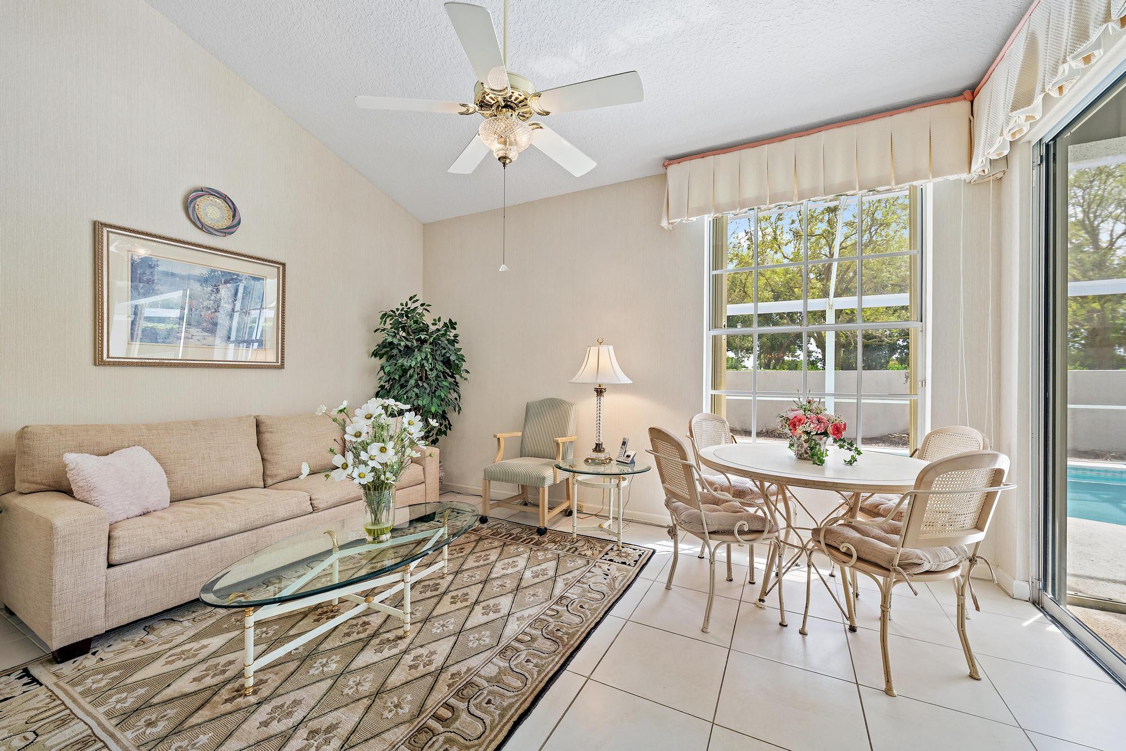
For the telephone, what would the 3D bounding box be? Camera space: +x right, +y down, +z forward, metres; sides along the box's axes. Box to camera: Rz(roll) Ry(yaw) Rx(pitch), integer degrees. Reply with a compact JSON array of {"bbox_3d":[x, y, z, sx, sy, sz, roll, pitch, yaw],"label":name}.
[{"bbox_3d":[0.456,0.532,3.130,0.125,0.166,0.110,0,0,43],"label":"telephone"}]

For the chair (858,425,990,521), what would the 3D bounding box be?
[{"bbox_3d":[1.831,0.728,2.345,0.550,0.910,0.560,0,0,2],"label":"chair"}]

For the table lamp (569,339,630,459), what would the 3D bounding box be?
[{"bbox_3d":[0.274,0.172,3.180,0.445,0.885,0.445,0,0,0],"label":"table lamp"}]

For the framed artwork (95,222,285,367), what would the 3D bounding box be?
[{"bbox_3d":[-2.346,-0.449,2.870,0.040,0.793,1.019,0,0,28],"label":"framed artwork"}]

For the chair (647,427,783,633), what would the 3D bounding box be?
[{"bbox_3d":[0.748,0.724,2.225,0.570,0.900,0.530,0,0,-11],"label":"chair"}]

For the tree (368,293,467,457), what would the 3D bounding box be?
[{"bbox_3d":[-1.314,0.211,4.050,0.840,1.900,0.840,0,0,28],"label":"tree"}]

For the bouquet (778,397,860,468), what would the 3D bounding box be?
[{"bbox_3d":[1.313,0.282,2.293,0.440,0.330,0.360,0,0,27],"label":"bouquet"}]

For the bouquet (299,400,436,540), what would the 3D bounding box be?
[{"bbox_3d":[-0.900,0.419,2.040,0.600,0.670,0.500,0,0,0],"label":"bouquet"}]

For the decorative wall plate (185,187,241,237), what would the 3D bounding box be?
[{"bbox_3d":[-2.296,-1.078,2.889,0.035,0.300,0.300,0,0,27],"label":"decorative wall plate"}]

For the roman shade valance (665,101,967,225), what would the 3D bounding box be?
[{"bbox_3d":[1.552,-1.344,2.918,1.720,0.460,0.170,0,0,27],"label":"roman shade valance"}]

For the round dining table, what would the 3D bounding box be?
[{"bbox_3d":[1.308,0.811,2.301,1.153,0.732,1.153,0,0,0],"label":"round dining table"}]

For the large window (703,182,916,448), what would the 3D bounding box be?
[{"bbox_3d":[1.662,-0.299,2.991,1.330,1.840,0.120,0,0,27],"label":"large window"}]

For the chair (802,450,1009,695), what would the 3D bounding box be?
[{"bbox_3d":[1.384,0.727,1.811,0.560,0.910,0.550,0,0,-13],"label":"chair"}]

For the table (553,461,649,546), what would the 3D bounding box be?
[{"bbox_3d":[0.281,0.909,3.122,0.680,0.530,0.680,0,0,0],"label":"table"}]

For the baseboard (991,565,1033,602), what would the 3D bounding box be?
[{"bbox_3d":[2.459,1.141,2.404,0.080,0.087,0.220,0,0,28],"label":"baseboard"}]

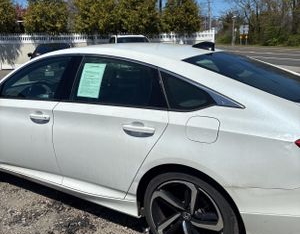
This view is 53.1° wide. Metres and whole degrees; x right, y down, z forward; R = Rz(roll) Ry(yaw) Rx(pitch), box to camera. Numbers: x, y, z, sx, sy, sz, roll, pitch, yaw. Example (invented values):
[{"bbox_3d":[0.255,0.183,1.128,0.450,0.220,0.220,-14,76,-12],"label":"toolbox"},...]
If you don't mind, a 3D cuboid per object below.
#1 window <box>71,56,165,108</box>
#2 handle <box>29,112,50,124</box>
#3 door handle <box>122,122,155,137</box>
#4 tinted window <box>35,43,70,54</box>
[{"bbox_3d":[-0.204,-0.246,2.143,0.800,0.360,0.060,8,-9,29],"label":"window"},{"bbox_3d":[-0.875,0.012,2.423,0.230,0.070,0.050,8,16,29],"label":"handle"},{"bbox_3d":[-0.072,0.085,1.970,0.230,0.070,0.050,8,16,29],"label":"door handle"},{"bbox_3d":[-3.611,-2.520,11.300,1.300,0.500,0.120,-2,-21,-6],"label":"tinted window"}]

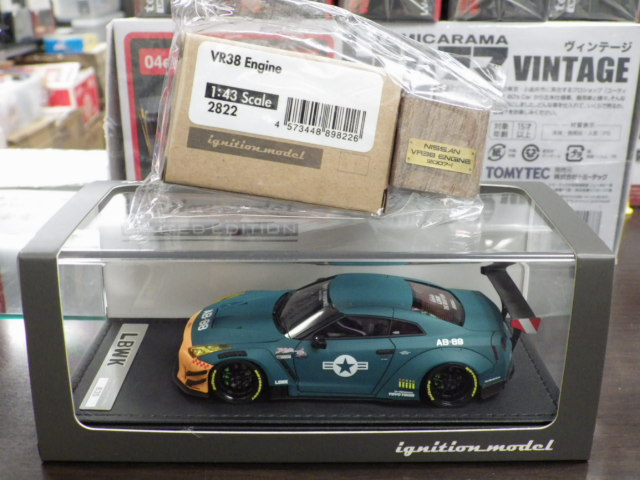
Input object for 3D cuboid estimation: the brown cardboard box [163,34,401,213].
[{"bbox_3d":[-0.013,-0.035,0.244,0.066,0.043,0.036,8,2,-12],"label":"brown cardboard box"}]

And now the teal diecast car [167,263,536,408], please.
[{"bbox_3d":[0.009,0.027,0.244,0.111,0.032,0.046,0,19,1],"label":"teal diecast car"}]

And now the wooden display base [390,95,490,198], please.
[{"bbox_3d":[0.037,-0.030,0.249,0.030,0.028,0.014,8,2,-12],"label":"wooden display base"}]

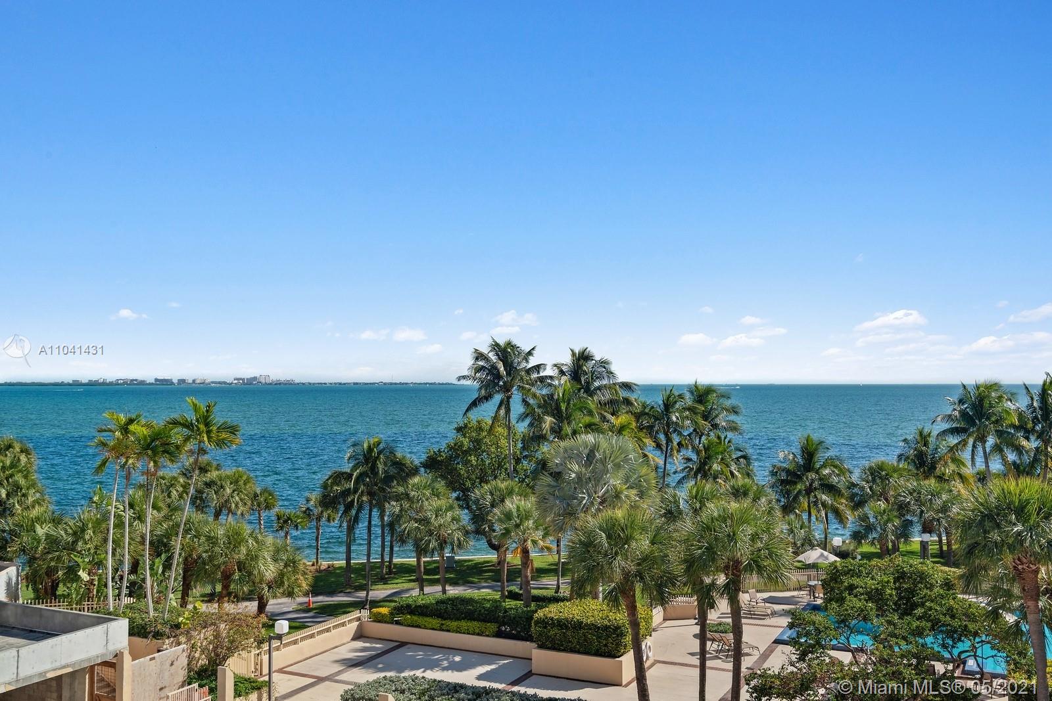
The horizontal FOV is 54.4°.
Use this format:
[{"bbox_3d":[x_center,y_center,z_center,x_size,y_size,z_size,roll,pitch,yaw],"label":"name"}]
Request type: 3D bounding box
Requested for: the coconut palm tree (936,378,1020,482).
[{"bbox_3d":[30.002,8.112,67.770,5.740,12.250,5.700,0,-2,0],"label":"coconut palm tree"}]

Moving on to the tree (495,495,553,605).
[{"bbox_3d":[-0.150,10.526,53.500,3.100,5.886,3.100,0,-2,0],"label":"tree"}]

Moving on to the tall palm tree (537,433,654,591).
[{"bbox_3d":[3.622,8.685,51.500,5.800,8.974,5.800,0,-2,0],"label":"tall palm tree"}]

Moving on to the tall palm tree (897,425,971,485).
[{"bbox_3d":[28.758,9.854,71.715,5.270,9.020,5.200,0,-2,0],"label":"tall palm tree"}]

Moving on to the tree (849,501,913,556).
[{"bbox_3d":[23.983,12.213,68.635,4.330,4.100,4.100,0,-2,0],"label":"tree"}]

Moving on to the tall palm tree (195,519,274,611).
[{"bbox_3d":[-14.957,11.046,52.500,3.900,4.764,3.900,0,-2,0],"label":"tall palm tree"}]

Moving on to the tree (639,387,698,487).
[{"bbox_3d":[9.566,8.200,69.000,4.000,11.470,4.000,0,-2,0],"label":"tree"}]

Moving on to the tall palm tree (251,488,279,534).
[{"bbox_3d":[-16.638,11.196,65.000,1.850,5.115,1.850,0,-2,0],"label":"tall palm tree"}]

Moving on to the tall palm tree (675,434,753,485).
[{"bbox_3d":[12.726,9.942,68.710,5.100,8.650,5.200,0,-2,0],"label":"tall palm tree"}]

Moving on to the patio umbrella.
[{"bbox_3d":[15.492,11.773,54.300,2.400,2.660,2.400,0,-2,0],"label":"patio umbrella"}]

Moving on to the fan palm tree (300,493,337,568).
[{"bbox_3d":[-13.521,11.721,66.150,2.400,4.920,2.500,0,-2,0],"label":"fan palm tree"}]

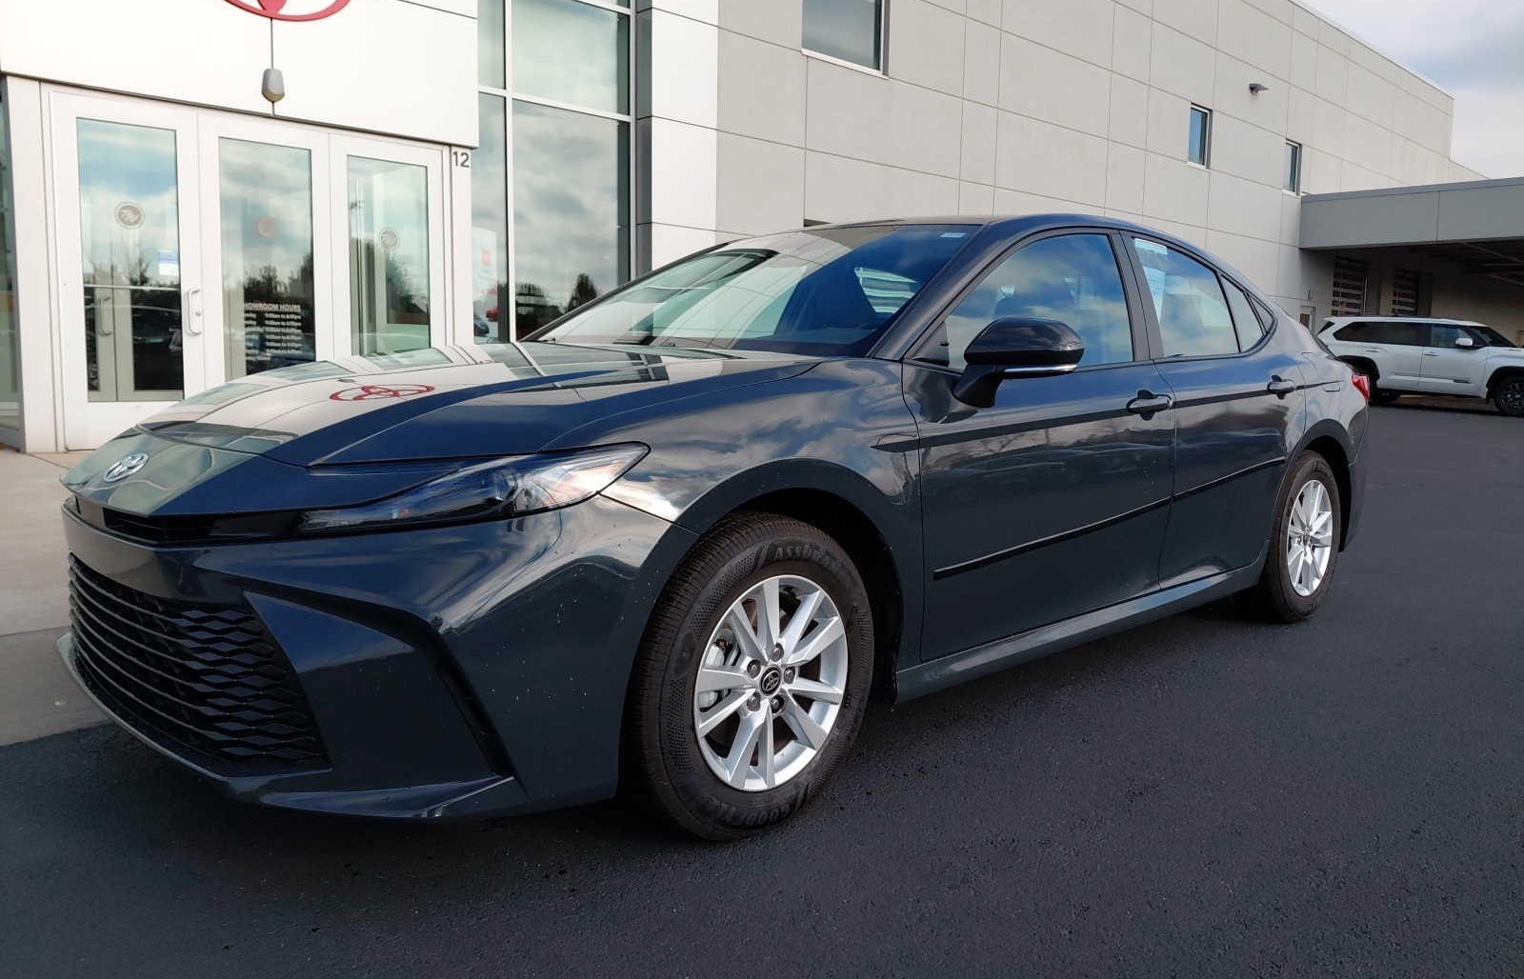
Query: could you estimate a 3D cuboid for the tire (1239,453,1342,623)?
[{"bbox_3d":[2.031,0.179,4.290,0.660,0.660,0.220,-6,8,-43],"label":"tire"}]

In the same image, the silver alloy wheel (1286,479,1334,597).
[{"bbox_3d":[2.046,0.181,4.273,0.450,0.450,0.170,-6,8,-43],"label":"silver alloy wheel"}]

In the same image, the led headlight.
[{"bbox_3d":[-0.508,-0.005,2.007,0.610,0.160,0.300,-6,8,-43],"label":"led headlight"}]

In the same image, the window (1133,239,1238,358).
[{"bbox_3d":[1.421,-0.636,3.697,0.632,0.397,0.060,-6,-8,-43],"label":"window"}]

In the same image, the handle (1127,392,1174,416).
[{"bbox_3d":[1.134,-0.253,3.240,0.255,0.060,0.055,-6,8,-43],"label":"handle"}]

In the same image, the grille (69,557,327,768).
[{"bbox_3d":[-1.265,0.297,2.305,0.180,0.340,1.360,-6,8,-43],"label":"grille"}]

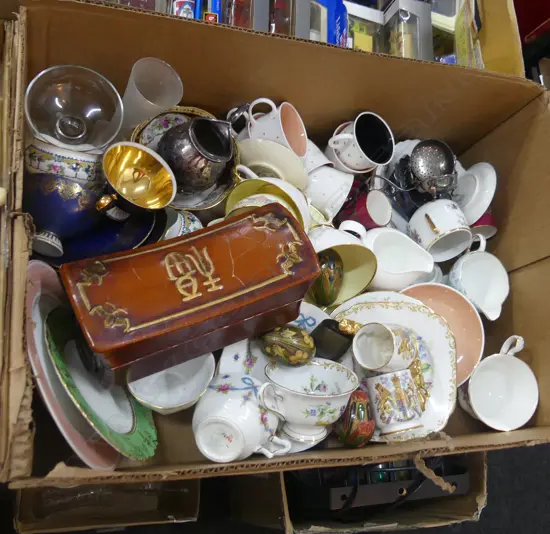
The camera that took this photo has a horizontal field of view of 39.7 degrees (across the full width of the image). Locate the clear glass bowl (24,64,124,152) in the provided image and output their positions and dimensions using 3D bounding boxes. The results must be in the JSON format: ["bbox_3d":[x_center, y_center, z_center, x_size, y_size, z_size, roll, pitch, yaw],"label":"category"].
[{"bbox_3d":[-0.219,-0.158,0.818,0.100,0.055,0.100,3,71,-24],"label":"clear glass bowl"}]

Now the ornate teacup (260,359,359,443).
[{"bbox_3d":[0.029,0.139,0.770,0.110,0.095,0.061,-9,110,-38],"label":"ornate teacup"}]

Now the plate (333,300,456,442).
[{"bbox_3d":[0.129,0.112,0.823,0.143,0.018,0.143,0,80,-9],"label":"plate"}]

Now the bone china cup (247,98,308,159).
[{"bbox_3d":[-0.003,-0.150,0.846,0.053,0.063,0.077,-17,90,25],"label":"bone china cup"}]

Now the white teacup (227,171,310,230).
[{"bbox_3d":[-0.005,-0.062,0.828,0.109,0.091,0.056,61,30,-5],"label":"white teacup"}]

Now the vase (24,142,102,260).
[{"bbox_3d":[-0.231,-0.075,0.822,0.088,0.088,0.122,16,78,-18],"label":"vase"}]

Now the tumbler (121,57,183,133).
[{"bbox_3d":[-0.150,-0.184,0.873,0.063,0.092,0.063,15,59,-26],"label":"tumbler"}]

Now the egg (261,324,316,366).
[{"bbox_3d":[0.014,0.081,0.780,0.059,0.042,0.042,21,90,6],"label":"egg"}]

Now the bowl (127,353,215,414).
[{"bbox_3d":[-0.106,0.102,0.809,0.093,0.050,0.093,-1,72,3],"label":"bowl"}]

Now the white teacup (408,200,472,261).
[{"bbox_3d":[0.182,-0.047,0.857,0.057,0.075,0.052,-30,55,12],"label":"white teacup"}]

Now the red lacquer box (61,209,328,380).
[{"bbox_3d":[-0.083,0.031,0.781,0.230,0.095,0.100,-19,60,-19],"label":"red lacquer box"}]

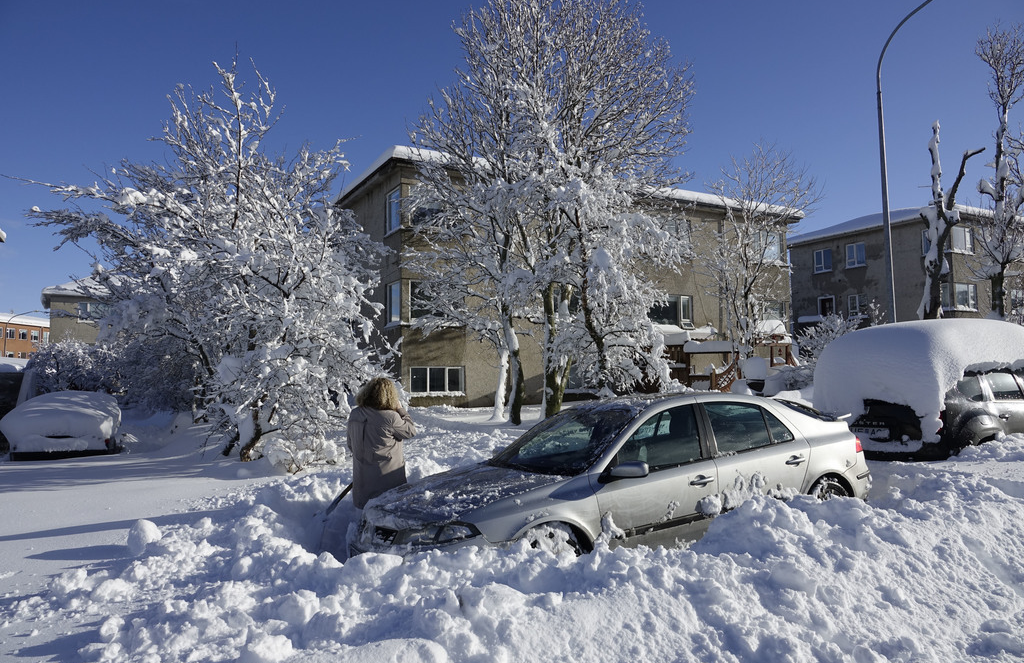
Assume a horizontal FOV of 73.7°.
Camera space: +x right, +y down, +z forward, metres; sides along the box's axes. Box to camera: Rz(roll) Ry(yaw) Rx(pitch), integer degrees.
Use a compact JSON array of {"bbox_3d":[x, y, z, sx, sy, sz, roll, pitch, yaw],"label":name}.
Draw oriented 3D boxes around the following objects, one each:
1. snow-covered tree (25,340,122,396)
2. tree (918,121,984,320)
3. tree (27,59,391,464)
[{"bbox_3d":[-10.598,1.184,16.500,2.400,2.100,2.000,-1,-4,0],"label":"snow-covered tree"},{"bbox_3d":[11.561,-1.687,18.000,1.750,7.700,1.400,-1,-4,0],"label":"tree"},{"bbox_3d":[-4.579,-1.056,10.300,5.500,6.150,5.000,-1,-4,0],"label":"tree"}]

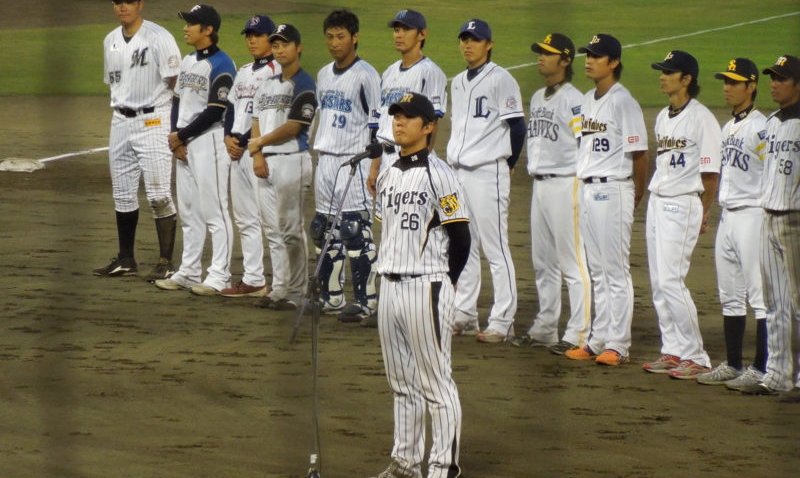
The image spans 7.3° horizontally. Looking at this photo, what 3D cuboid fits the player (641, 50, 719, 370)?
[{"bbox_3d":[1.567,-0.154,34.801,0.390,1.788,0.490,-3,5,-32],"label":"player"}]

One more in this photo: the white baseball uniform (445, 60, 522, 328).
[{"bbox_3d":[0.505,-0.244,36.484,0.330,1.570,0.500,-4,6,-44],"label":"white baseball uniform"}]

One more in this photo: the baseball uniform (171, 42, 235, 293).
[{"bbox_3d":[-1.251,-0.460,40.428,0.380,1.578,0.500,-2,5,-28],"label":"baseball uniform"}]

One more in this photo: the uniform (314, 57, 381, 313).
[{"bbox_3d":[-0.318,-0.329,37.883,0.500,1.538,0.330,3,5,37],"label":"uniform"}]

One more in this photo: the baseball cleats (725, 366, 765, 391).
[{"bbox_3d":[1.882,0.747,34.010,0.300,0.109,0.110,-3,5,-33],"label":"baseball cleats"}]

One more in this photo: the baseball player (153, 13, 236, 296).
[{"bbox_3d":[-1.310,-0.584,40.050,0.410,1.819,0.520,-4,6,-40],"label":"baseball player"}]

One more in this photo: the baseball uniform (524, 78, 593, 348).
[{"bbox_3d":[0.891,-0.159,36.062,0.330,1.520,0.500,-4,6,-44],"label":"baseball uniform"}]

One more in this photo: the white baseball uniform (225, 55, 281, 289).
[{"bbox_3d":[-0.941,-0.418,39.908,0.330,1.503,0.500,-4,6,-44],"label":"white baseball uniform"}]

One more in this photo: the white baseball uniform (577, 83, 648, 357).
[{"bbox_3d":[1.206,-0.110,35.645,0.340,1.552,0.480,-3,5,-33],"label":"white baseball uniform"}]

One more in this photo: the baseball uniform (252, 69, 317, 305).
[{"bbox_3d":[-0.719,-0.328,39.286,0.360,1.471,0.480,-4,6,-43],"label":"baseball uniform"}]

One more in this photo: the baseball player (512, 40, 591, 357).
[{"bbox_3d":[0.891,-0.276,36.054,0.380,1.815,0.520,-4,6,-44],"label":"baseball player"}]

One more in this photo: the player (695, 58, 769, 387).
[{"bbox_3d":[1.857,-0.102,34.283,0.380,1.784,0.520,-4,6,-42],"label":"player"}]

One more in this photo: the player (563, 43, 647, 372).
[{"bbox_3d":[1.166,-0.242,35.291,0.380,1.833,0.520,-4,6,-42],"label":"player"}]

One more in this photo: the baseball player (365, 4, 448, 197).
[{"bbox_3d":[0.052,-0.444,37.978,0.520,1.895,0.370,4,6,45],"label":"baseball player"}]

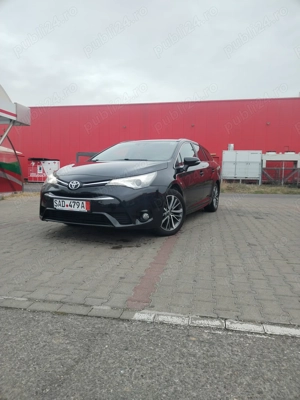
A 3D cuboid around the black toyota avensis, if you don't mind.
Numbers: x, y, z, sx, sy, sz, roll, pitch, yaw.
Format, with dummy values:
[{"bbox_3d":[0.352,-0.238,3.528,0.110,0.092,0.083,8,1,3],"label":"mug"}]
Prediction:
[{"bbox_3d":[0.094,-0.390,5.682,1.860,1.480,4.800,3,6,25],"label":"black toyota avensis"}]

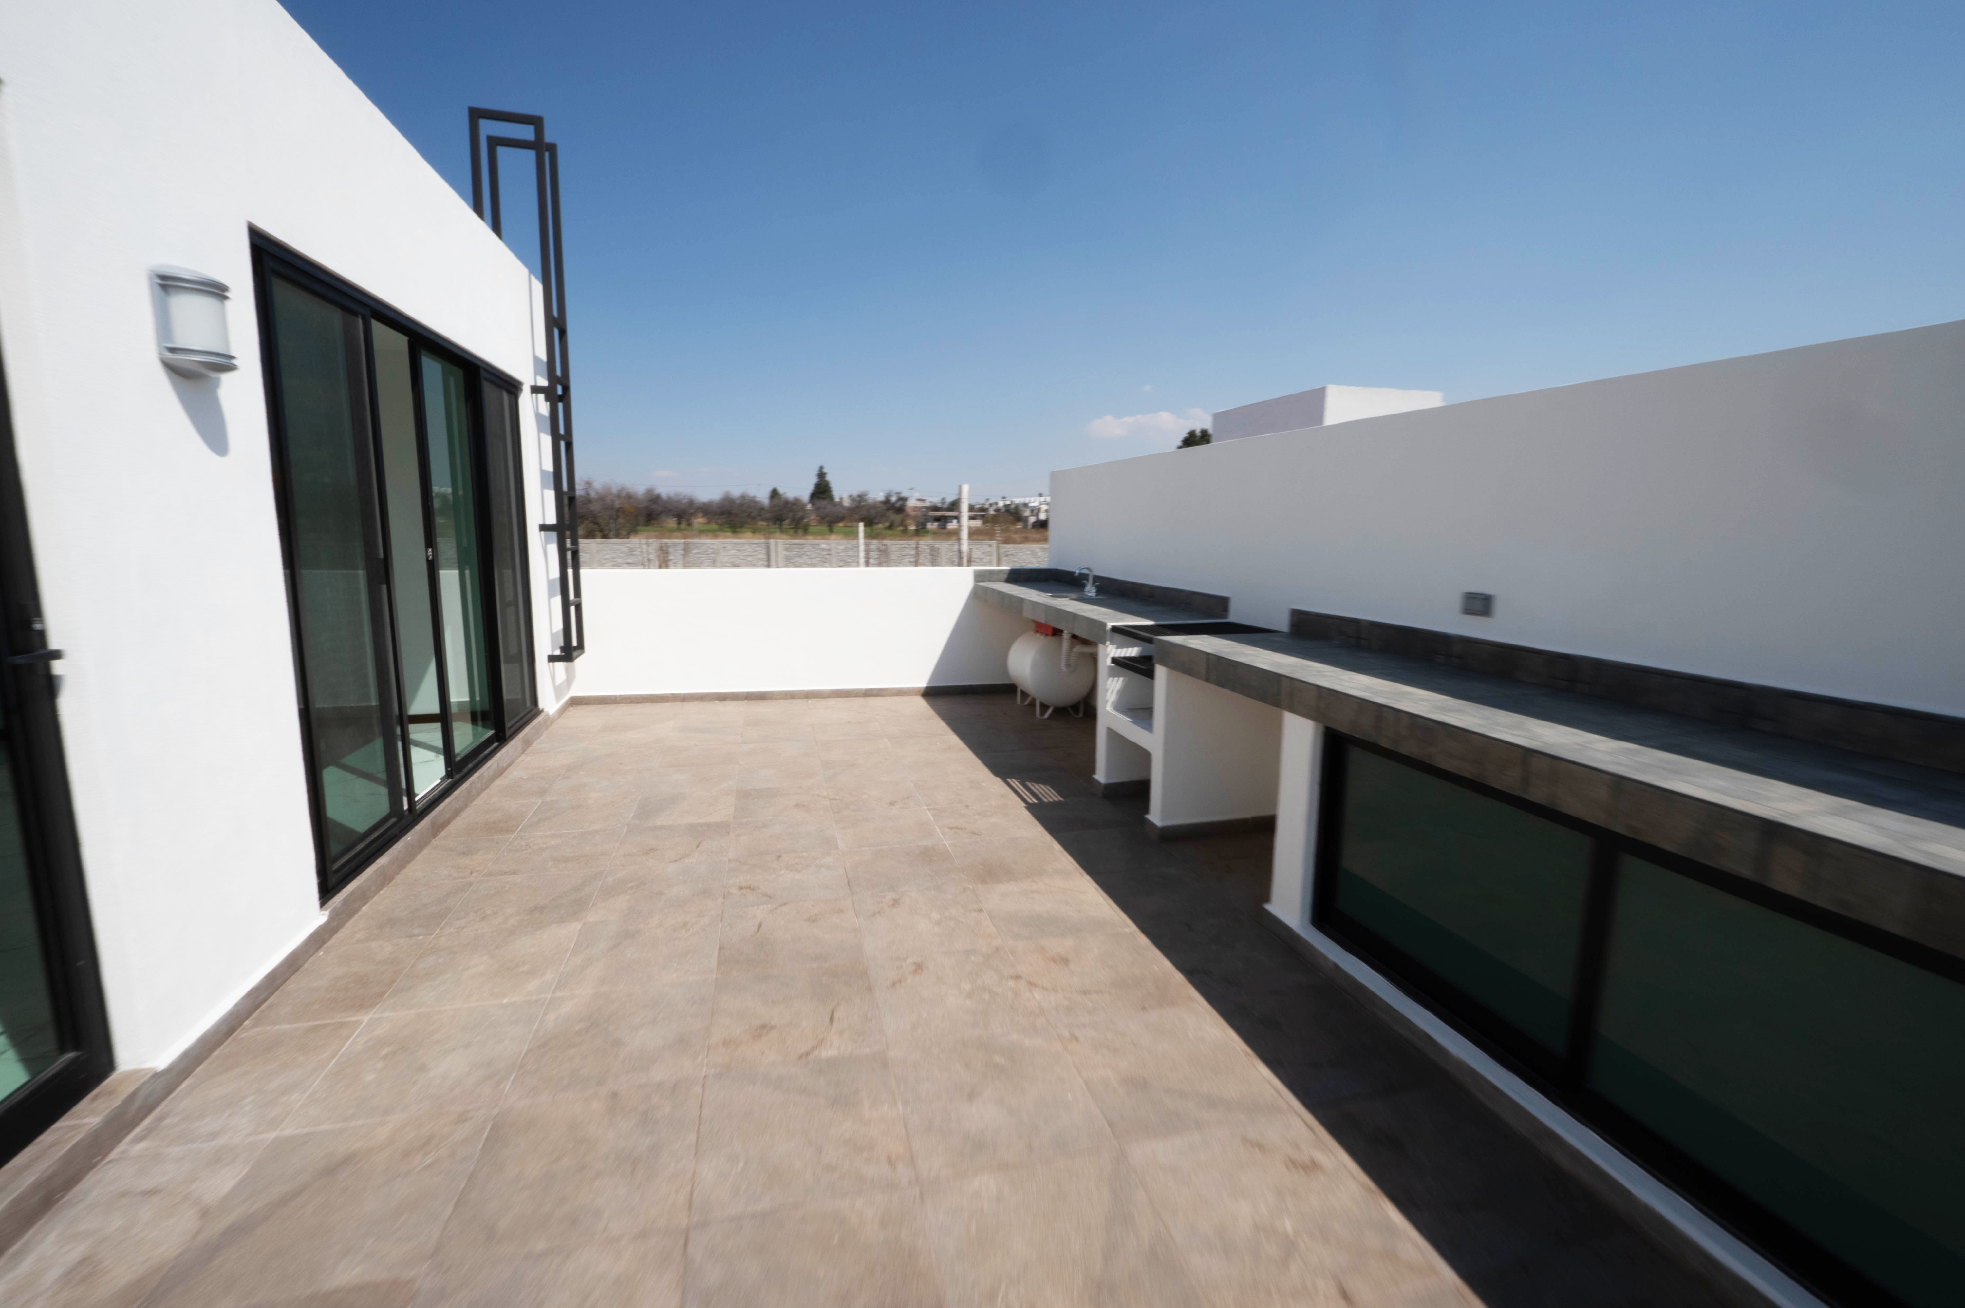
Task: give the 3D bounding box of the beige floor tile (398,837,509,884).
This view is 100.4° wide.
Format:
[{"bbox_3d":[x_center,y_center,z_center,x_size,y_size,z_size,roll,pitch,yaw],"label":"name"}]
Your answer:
[{"bbox_3d":[-2.136,0.831,3.324,0.302,0.012,0.446,-1,9,-15],"label":"beige floor tile"}]

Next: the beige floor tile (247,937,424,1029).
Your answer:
[{"bbox_3d":[-1.905,0.972,2.450,0.302,0.012,0.455,-1,9,-15],"label":"beige floor tile"}]

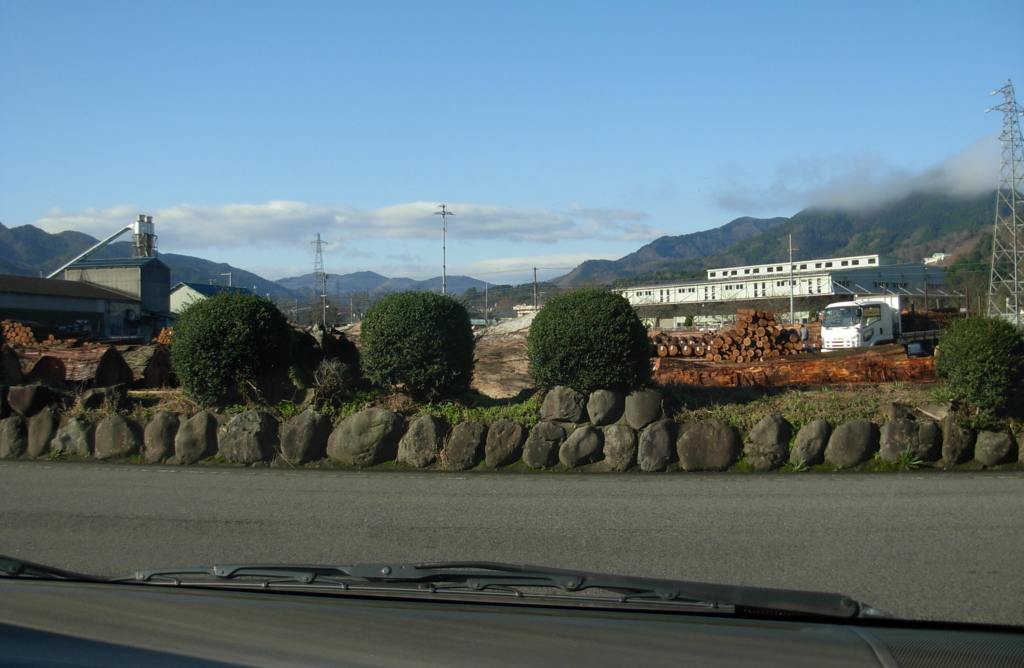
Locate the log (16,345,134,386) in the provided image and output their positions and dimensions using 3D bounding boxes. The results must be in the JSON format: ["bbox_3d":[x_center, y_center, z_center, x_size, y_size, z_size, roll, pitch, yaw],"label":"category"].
[{"bbox_3d":[-7.520,0.540,18.960,0.660,0.650,4.000,0,-1,-43],"label":"log"}]

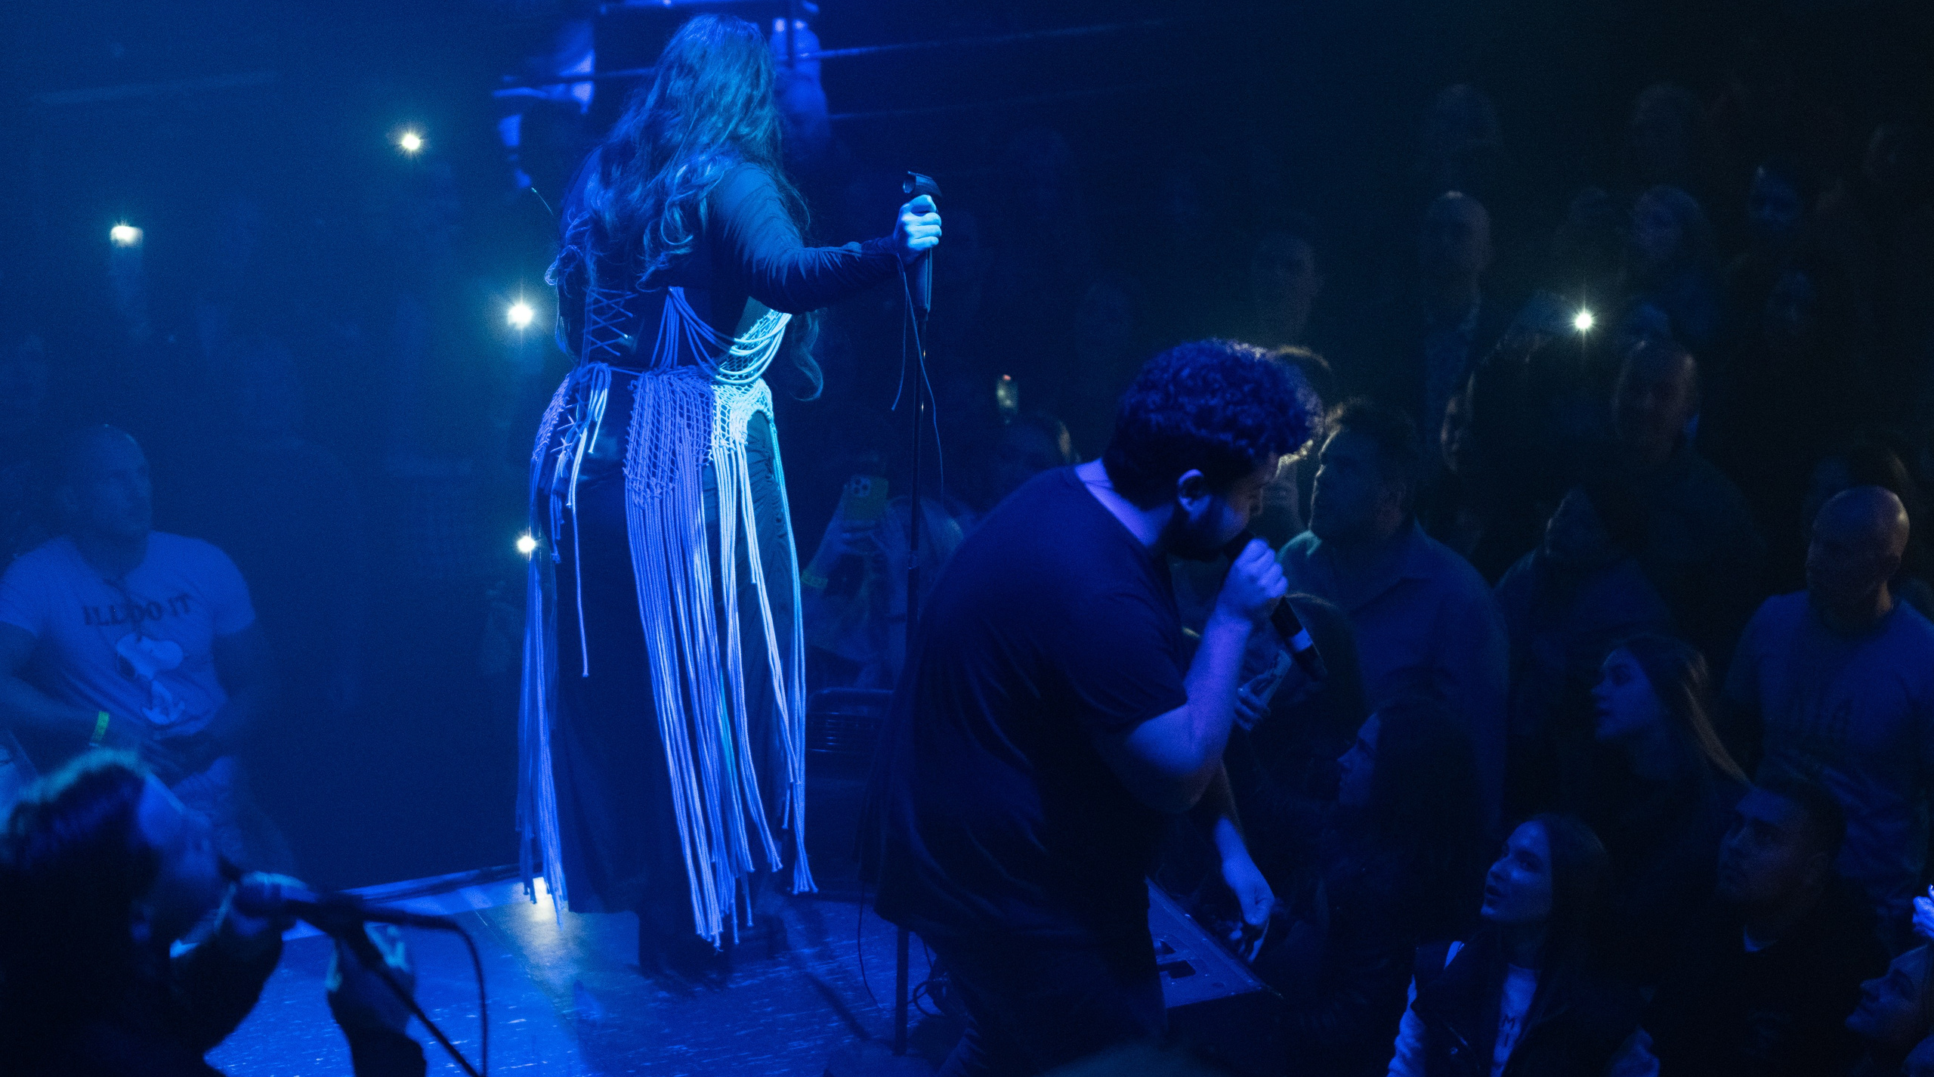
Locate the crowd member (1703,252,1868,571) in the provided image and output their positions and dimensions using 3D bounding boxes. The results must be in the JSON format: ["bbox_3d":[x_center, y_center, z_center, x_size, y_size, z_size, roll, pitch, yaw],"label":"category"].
[{"bbox_3d":[1.975,0.095,11.233,0.480,1.660,0.340,14,22,33],"label":"crowd member"}]

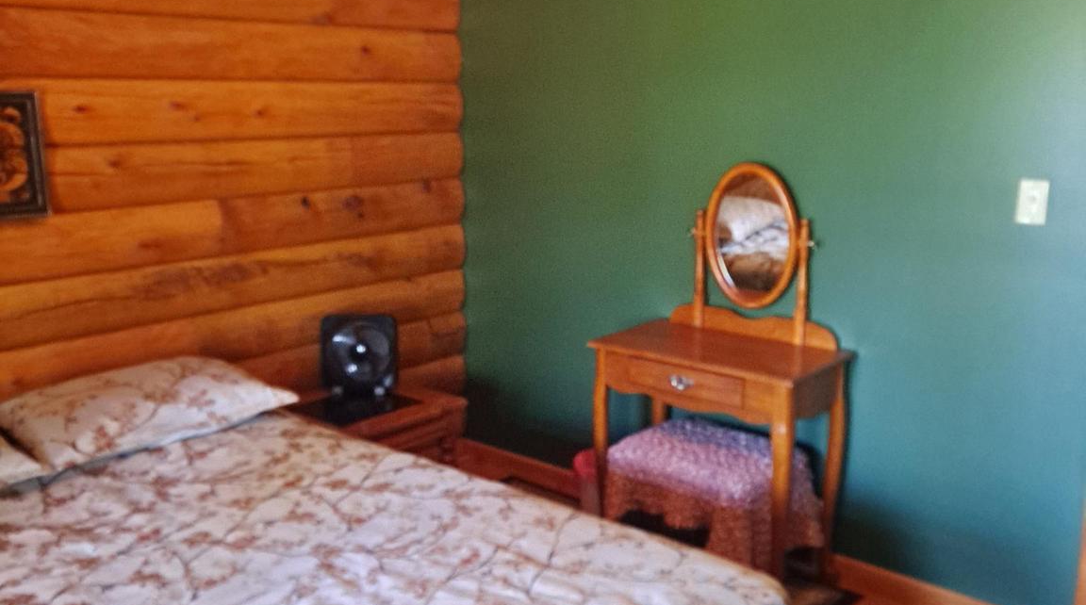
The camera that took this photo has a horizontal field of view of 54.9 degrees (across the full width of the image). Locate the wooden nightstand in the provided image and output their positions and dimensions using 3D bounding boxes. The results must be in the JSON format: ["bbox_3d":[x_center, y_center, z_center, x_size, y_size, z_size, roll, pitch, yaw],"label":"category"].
[{"bbox_3d":[-0.600,0.579,3.438,0.480,0.505,0.530,10,15,41],"label":"wooden nightstand"}]

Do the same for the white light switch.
[{"bbox_3d":[1.263,-0.257,2.700,0.071,0.114,0.012,10,15,41],"label":"white light switch"}]

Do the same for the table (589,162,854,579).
[{"bbox_3d":[0.528,0.244,3.122,0.670,1.288,0.405,10,15,41],"label":"table"}]

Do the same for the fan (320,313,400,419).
[{"bbox_3d":[-0.617,0.175,3.516,0.250,0.255,0.110,-1,11,-4],"label":"fan"}]

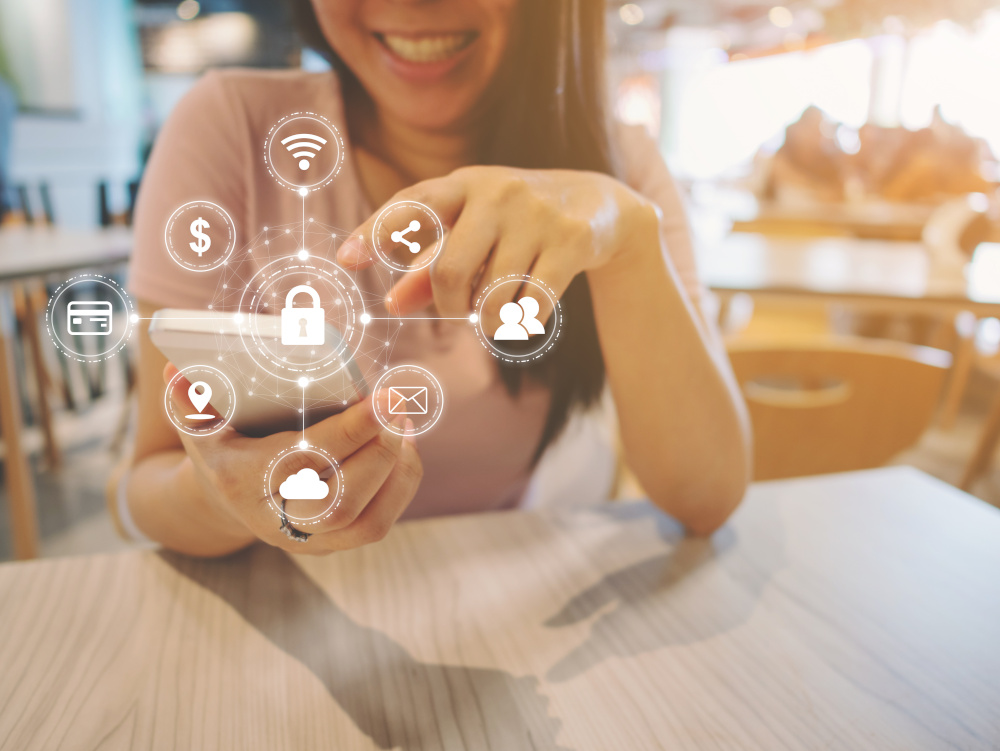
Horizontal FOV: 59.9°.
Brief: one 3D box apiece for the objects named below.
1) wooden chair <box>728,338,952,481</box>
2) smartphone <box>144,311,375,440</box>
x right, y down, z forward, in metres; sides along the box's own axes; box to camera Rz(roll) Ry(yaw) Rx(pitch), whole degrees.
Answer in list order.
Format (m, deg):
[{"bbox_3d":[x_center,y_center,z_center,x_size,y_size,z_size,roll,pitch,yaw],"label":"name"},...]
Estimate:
[{"bbox_3d":[0.410,0.297,1.451,0.450,0.800,0.510,1,14,5],"label":"wooden chair"},{"bbox_3d":[-0.077,0.013,0.333,0.063,0.008,0.131,4,-27,9],"label":"smartphone"}]

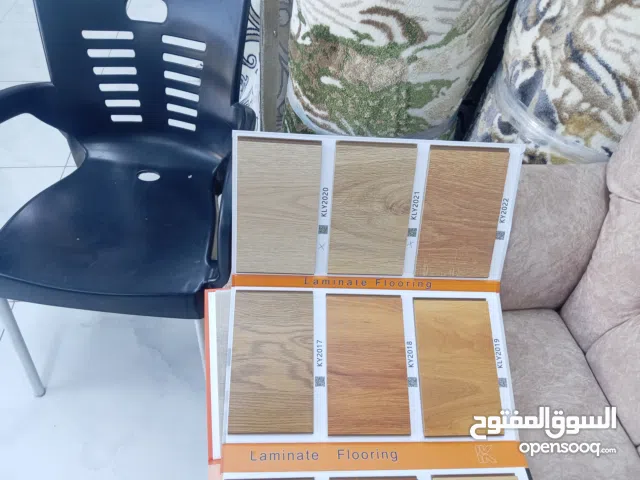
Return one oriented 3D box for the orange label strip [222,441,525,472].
[{"bbox_3d":[0.081,0.294,0.677,0.420,0.005,0.036,3,47,-8],"label":"orange label strip"}]

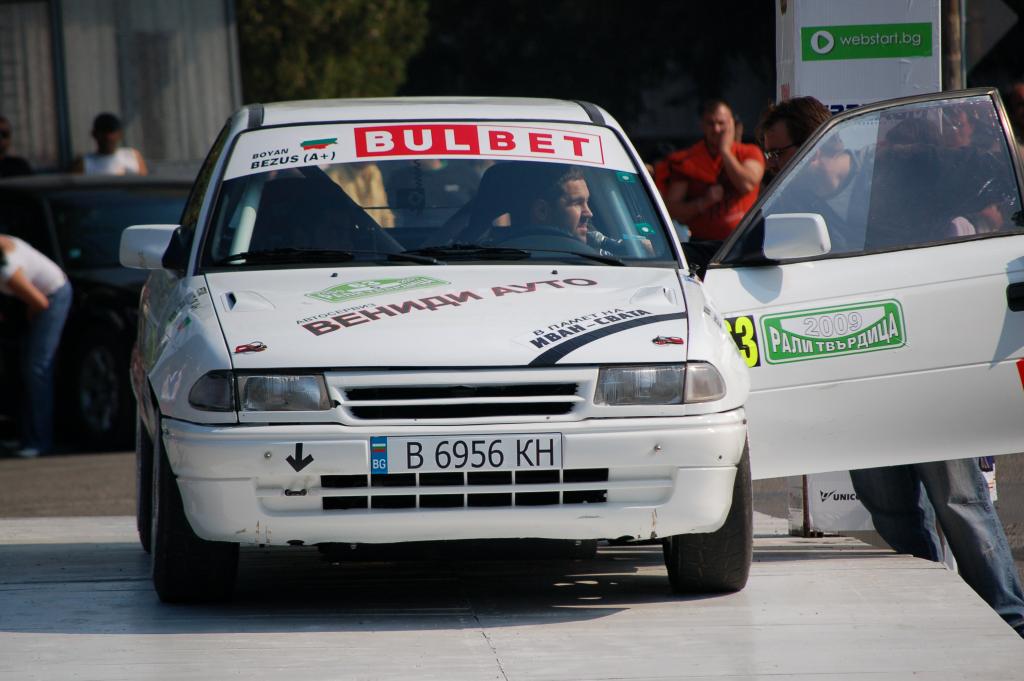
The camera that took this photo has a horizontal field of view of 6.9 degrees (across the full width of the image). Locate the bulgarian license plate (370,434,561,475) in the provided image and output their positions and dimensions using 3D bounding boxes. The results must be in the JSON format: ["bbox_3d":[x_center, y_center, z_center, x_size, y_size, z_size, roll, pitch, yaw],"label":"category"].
[{"bbox_3d":[-0.123,0.309,23.120,0.520,0.110,0.012,-1,2,-3],"label":"bulgarian license plate"}]

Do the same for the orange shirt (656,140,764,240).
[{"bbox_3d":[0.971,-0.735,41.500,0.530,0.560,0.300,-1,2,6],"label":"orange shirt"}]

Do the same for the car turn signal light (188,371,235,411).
[{"bbox_3d":[-0.818,0.136,23.200,0.125,0.110,0.110,-1,1,2],"label":"car turn signal light"}]

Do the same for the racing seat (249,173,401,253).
[{"bbox_3d":[-0.569,-0.027,25.208,0.540,0.950,0.600,-1,2,-3],"label":"racing seat"}]

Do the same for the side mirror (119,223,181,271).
[{"bbox_3d":[-1.037,-0.268,24.530,0.180,0.130,0.110,-1,2,-3],"label":"side mirror"}]

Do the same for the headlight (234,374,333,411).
[{"bbox_3d":[-0.624,0.142,23.285,0.255,0.105,0.140,-1,2,-3],"label":"headlight"}]

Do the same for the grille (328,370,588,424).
[{"bbox_3d":[-0.143,0.153,23.244,0.715,0.140,0.080,-1,2,-3],"label":"grille"}]

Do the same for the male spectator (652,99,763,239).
[{"bbox_3d":[0.992,-0.289,41.529,0.560,1.770,0.360,-1,2,6],"label":"male spectator"}]

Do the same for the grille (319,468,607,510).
[{"bbox_3d":[-0.128,0.405,23.158,0.780,0.100,0.050,-1,2,-3],"label":"grille"}]

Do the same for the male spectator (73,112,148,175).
[{"bbox_3d":[-2.262,-0.413,48.028,0.500,1.730,0.320,-2,2,-24],"label":"male spectator"}]

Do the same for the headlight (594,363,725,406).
[{"bbox_3d":[0.404,0.121,23.376,0.355,0.110,0.200,-1,2,-3],"label":"headlight"}]

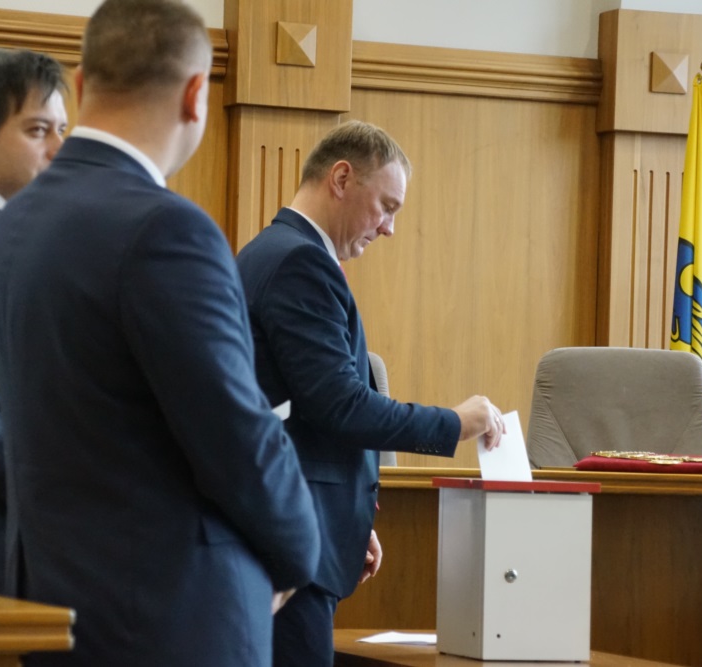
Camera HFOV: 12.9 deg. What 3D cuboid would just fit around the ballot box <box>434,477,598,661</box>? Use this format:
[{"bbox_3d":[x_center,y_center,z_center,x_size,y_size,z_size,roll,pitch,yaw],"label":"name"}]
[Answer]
[{"bbox_3d":[0.314,0.449,5.943,0.249,0.334,0.215,2,-2,-25],"label":"ballot box"}]

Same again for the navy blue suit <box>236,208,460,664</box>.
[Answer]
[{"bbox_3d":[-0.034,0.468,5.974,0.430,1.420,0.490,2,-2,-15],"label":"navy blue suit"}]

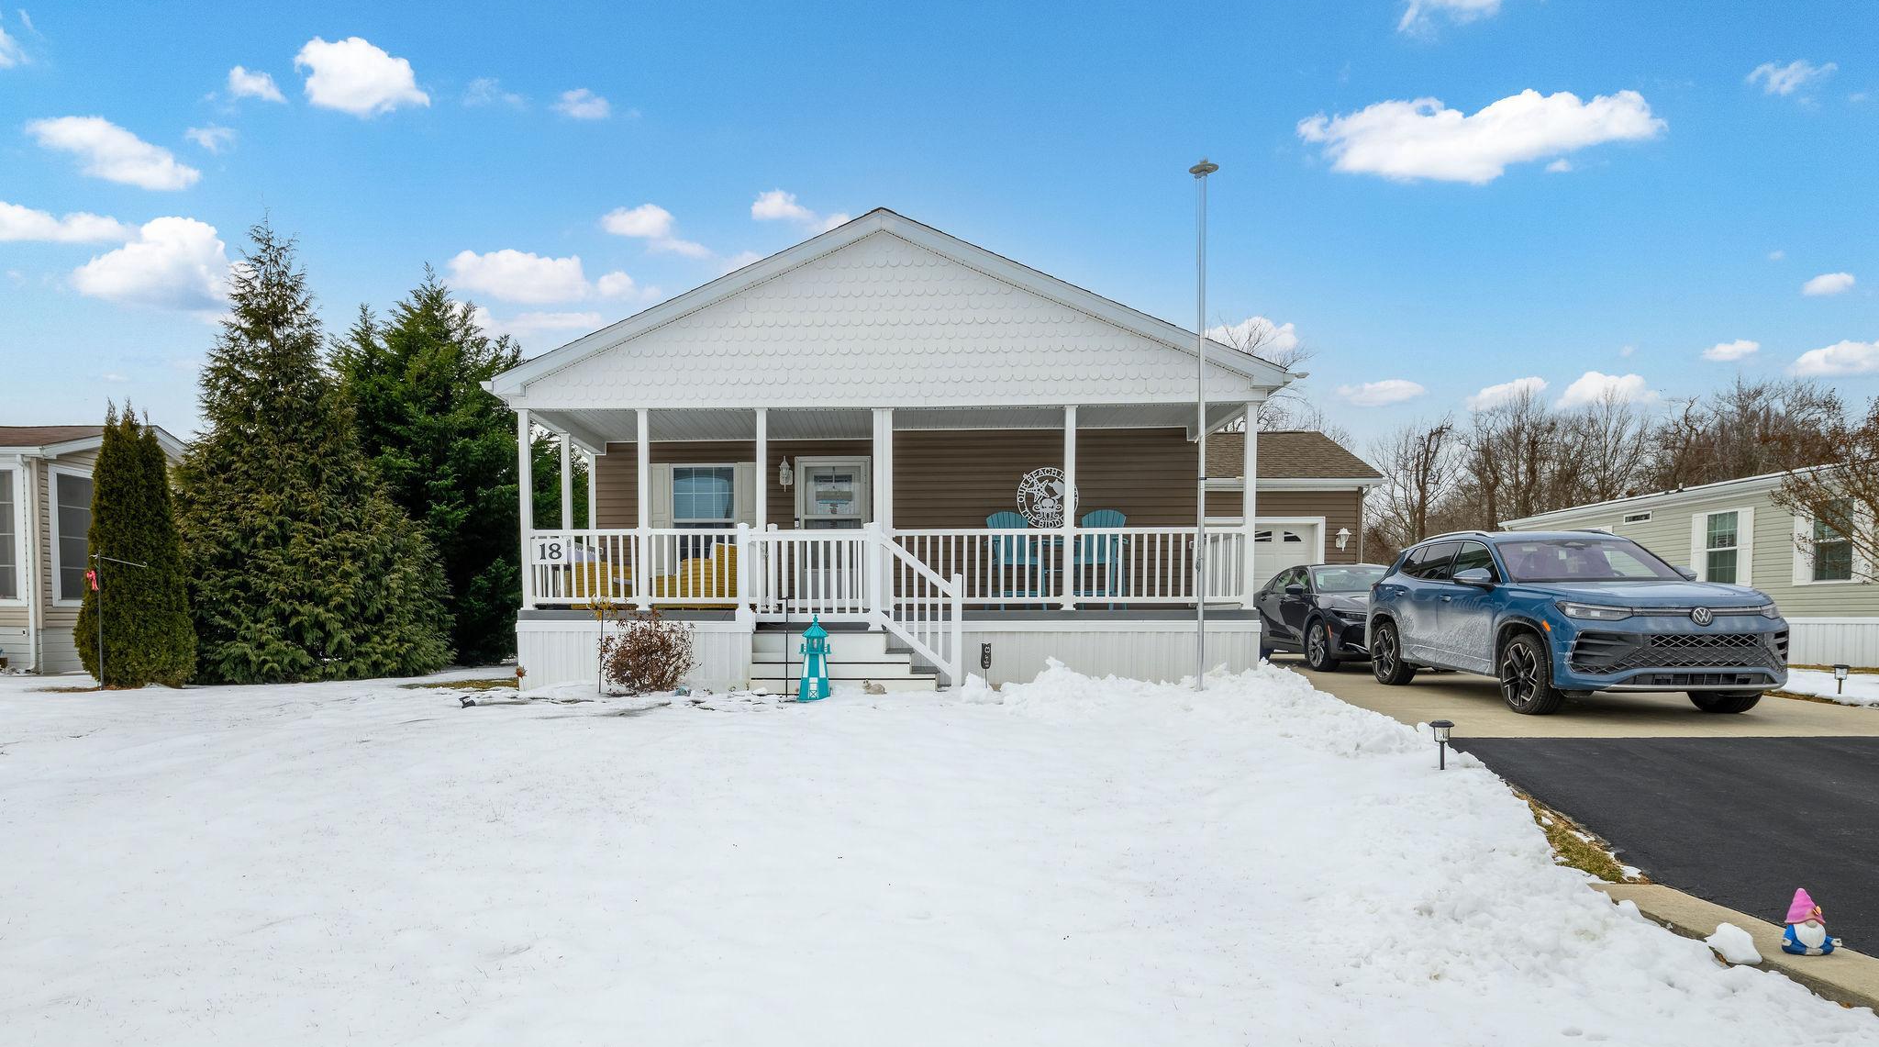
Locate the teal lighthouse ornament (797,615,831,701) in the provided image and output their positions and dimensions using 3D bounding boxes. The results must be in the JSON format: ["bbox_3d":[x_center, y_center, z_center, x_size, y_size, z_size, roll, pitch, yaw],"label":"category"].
[{"bbox_3d":[-1.285,1.385,9.120,0.340,0.890,0.340,1,-3,-12],"label":"teal lighthouse ornament"}]

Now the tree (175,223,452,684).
[{"bbox_3d":[-8.800,-1.070,12.700,3.500,6.400,3.500,0,-3,0],"label":"tree"}]

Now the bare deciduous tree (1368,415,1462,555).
[{"bbox_3d":[18.500,0.000,34.600,4.000,8.600,4.000,0,-3,0],"label":"bare deciduous tree"}]

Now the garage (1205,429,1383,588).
[{"bbox_3d":[6.300,0.300,19.000,4.200,4.500,5.600,0,-3,3],"label":"garage"}]

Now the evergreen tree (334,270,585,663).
[{"bbox_3d":[-9.100,-1.160,16.900,4.300,7.400,4.300,0,-3,0],"label":"evergreen tree"}]

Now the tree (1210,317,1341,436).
[{"bbox_3d":[11.300,-1.600,30.000,5.200,10.600,5.200,0,-3,0],"label":"tree"}]

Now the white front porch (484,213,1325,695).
[{"bbox_3d":[-0.500,-0.730,10.900,9.000,5.350,2.900,0,-2,1],"label":"white front porch"}]

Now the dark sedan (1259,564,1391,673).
[{"bbox_3d":[6.420,1.460,14.100,1.850,1.500,4.900,0,-3,5],"label":"dark sedan"}]

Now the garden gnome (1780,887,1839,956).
[{"bbox_3d":[2.740,1.260,2.800,0.160,0.215,0.125,-1,-3,26],"label":"garden gnome"}]

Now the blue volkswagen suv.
[{"bbox_3d":[6.030,0.950,9.130,1.900,1.680,4.690,0,-3,4],"label":"blue volkswagen suv"}]

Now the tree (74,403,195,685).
[{"bbox_3d":[-9.880,0.250,10.900,1.300,3.450,1.300,0,-3,0],"label":"tree"}]

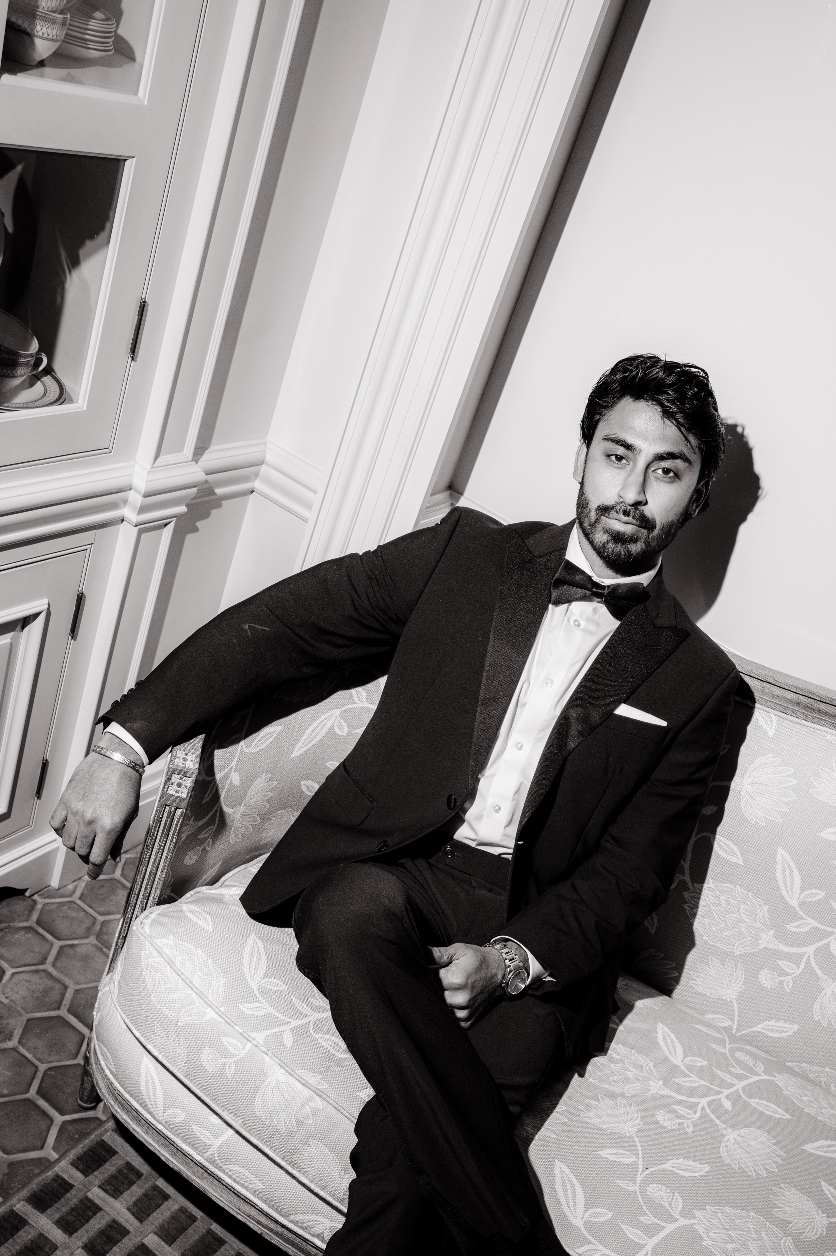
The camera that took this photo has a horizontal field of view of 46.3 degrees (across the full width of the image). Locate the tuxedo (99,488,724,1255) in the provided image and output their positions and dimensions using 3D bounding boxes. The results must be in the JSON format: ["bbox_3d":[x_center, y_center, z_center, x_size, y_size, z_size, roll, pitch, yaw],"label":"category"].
[{"bbox_3d":[-0.015,0.327,1.386,0.690,0.890,0.660,29,26,16],"label":"tuxedo"}]

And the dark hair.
[{"bbox_3d":[0.307,-0.253,1.270,0.175,0.175,0.210,20,13,9],"label":"dark hair"}]

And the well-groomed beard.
[{"bbox_3d":[0.262,-0.130,1.225,0.140,0.100,0.110,20,13,9],"label":"well-groomed beard"}]

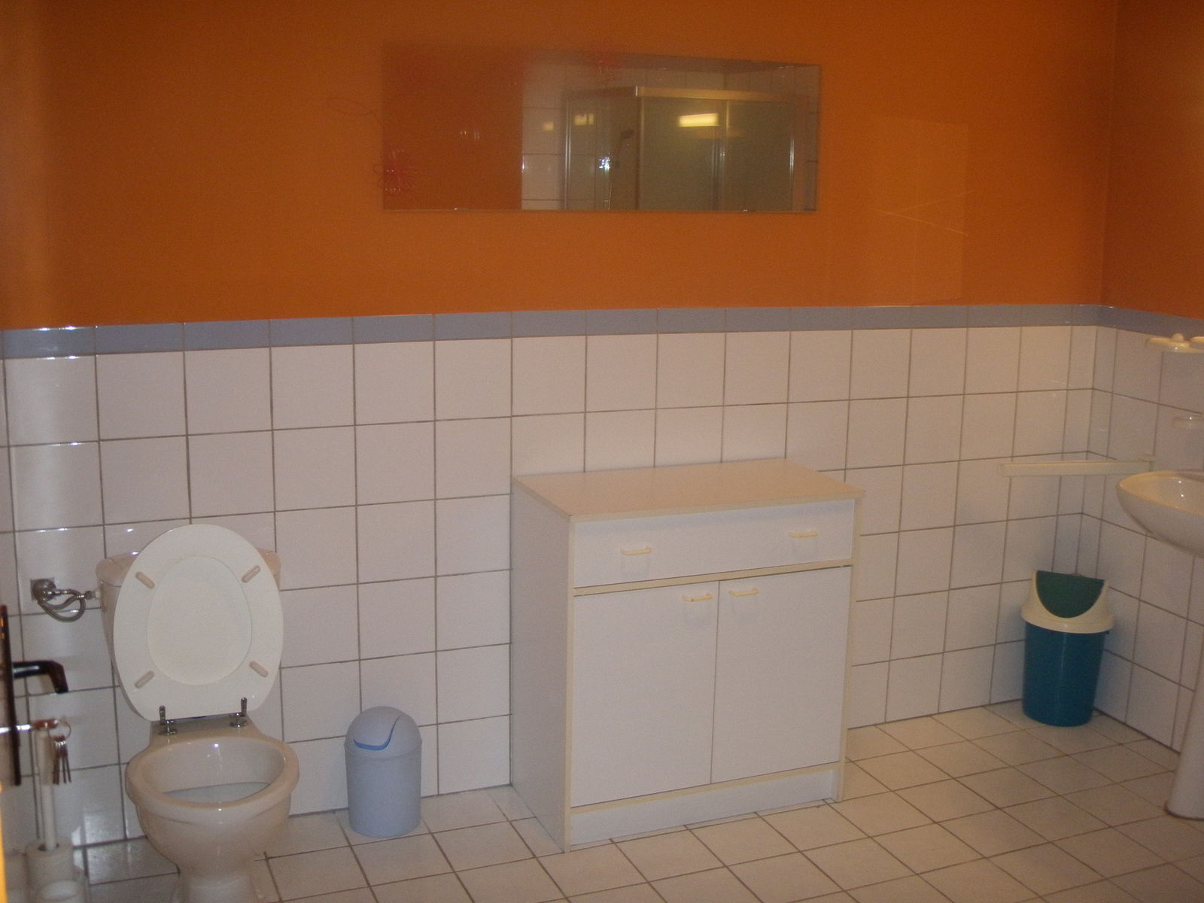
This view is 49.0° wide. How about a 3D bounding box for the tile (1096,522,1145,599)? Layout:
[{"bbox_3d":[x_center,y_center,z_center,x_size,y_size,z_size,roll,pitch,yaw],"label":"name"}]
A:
[{"bbox_3d":[1.578,0.327,4.010,0.010,0.199,0.199,-4,12,-22],"label":"tile"}]

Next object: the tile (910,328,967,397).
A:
[{"bbox_3d":[0.974,-0.258,3.836,0.199,0.199,0.010,-4,12,-22],"label":"tile"}]

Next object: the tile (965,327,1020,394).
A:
[{"bbox_3d":[1.156,-0.269,3.913,0.199,0.199,0.010,-4,12,-22],"label":"tile"}]

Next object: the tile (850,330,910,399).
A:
[{"bbox_3d":[0.790,-0.247,3.748,0.199,0.199,0.010,-4,12,-22],"label":"tile"}]

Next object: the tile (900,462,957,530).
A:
[{"bbox_3d":[0.965,0.132,3.902,0.199,0.199,0.010,-4,12,-22],"label":"tile"}]

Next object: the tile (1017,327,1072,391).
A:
[{"bbox_3d":[1.336,-0.280,3.991,0.199,0.199,0.010,-4,12,-22],"label":"tile"}]

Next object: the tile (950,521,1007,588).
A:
[{"bbox_3d":[1.143,0.315,4.021,0.198,0.198,0.010,-4,12,-22],"label":"tile"}]

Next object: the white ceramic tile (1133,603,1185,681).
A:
[{"bbox_3d":[1.641,0.555,3.874,0.010,0.199,0.199,-4,12,-22],"label":"white ceramic tile"}]

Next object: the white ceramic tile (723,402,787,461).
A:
[{"bbox_3d":[0.419,-0.029,3.641,0.198,0.198,0.010,-4,12,-22],"label":"white ceramic tile"}]

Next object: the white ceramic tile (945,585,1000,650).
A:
[{"bbox_3d":[1.141,0.510,4.073,0.199,0.199,0.010,-4,12,-22],"label":"white ceramic tile"}]

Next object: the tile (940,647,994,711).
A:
[{"bbox_3d":[1.131,0.701,4.095,0.199,0.199,0.010,-4,12,-22],"label":"tile"}]

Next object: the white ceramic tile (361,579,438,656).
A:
[{"bbox_3d":[-0.517,0.423,3.351,0.198,0.198,0.010,-4,13,-22],"label":"white ceramic tile"}]

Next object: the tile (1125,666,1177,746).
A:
[{"bbox_3d":[1.634,0.748,3.917,0.010,0.198,0.198,-4,13,-22],"label":"tile"}]

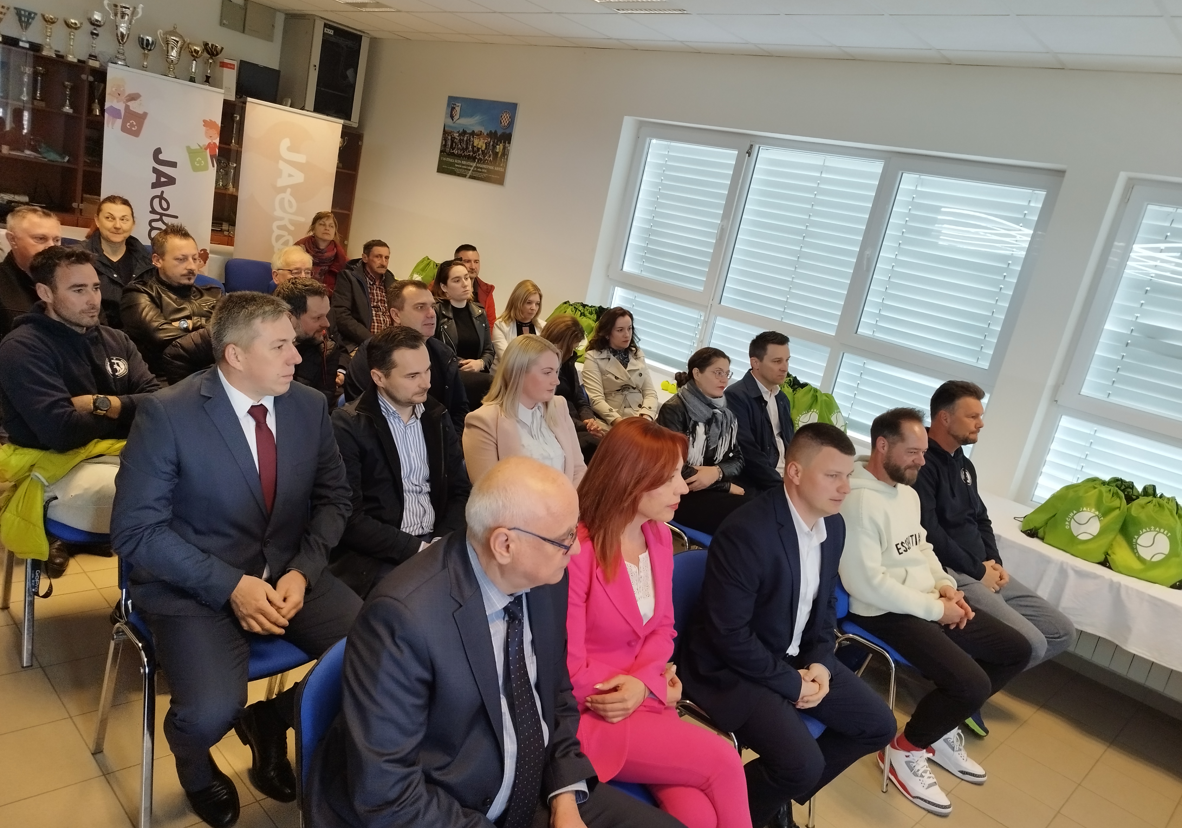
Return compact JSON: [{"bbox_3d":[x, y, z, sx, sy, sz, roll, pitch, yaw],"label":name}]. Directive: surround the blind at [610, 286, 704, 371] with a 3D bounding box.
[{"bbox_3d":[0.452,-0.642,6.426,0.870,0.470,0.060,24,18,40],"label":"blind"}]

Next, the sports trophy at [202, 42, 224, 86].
[{"bbox_3d":[-3.481,-3.172,7.830,0.170,0.450,0.170,24,18,40],"label":"sports trophy"}]

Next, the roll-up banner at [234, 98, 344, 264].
[{"bbox_3d":[-2.672,-1.581,7.455,0.150,2.050,0.860,24,18,40],"label":"roll-up banner"}]

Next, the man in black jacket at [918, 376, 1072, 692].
[{"bbox_3d":[1.562,0.597,3.496,0.790,1.380,0.550,24,18,40],"label":"man in black jacket"}]

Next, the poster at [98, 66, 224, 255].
[{"bbox_3d":[-3.412,-1.575,6.758,0.150,2.070,0.850,24,18,40],"label":"poster"}]

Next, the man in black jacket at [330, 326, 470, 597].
[{"bbox_3d":[-0.576,0.395,2.879,0.820,1.310,0.570,24,18,40],"label":"man in black jacket"}]

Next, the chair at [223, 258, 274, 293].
[{"bbox_3d":[-2.425,-0.675,6.365,0.550,0.820,0.520,24,18,40],"label":"chair"}]

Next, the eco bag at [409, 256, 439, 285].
[{"bbox_3d":[-1.357,-1.132,7.042,0.370,0.330,0.220,24,18,40],"label":"eco bag"}]

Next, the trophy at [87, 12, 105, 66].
[{"bbox_3d":[-4.138,-3.132,7.132,0.135,0.440,0.135,24,18,40],"label":"trophy"}]

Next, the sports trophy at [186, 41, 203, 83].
[{"bbox_3d":[-3.588,-3.143,7.727,0.145,0.400,0.145,24,18,40],"label":"sports trophy"}]

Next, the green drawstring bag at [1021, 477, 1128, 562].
[{"bbox_3d":[2.147,0.432,3.750,0.370,0.330,0.200,24,18,40],"label":"green drawstring bag"}]

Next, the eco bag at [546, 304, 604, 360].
[{"bbox_3d":[-0.069,-0.555,5.804,0.400,0.340,0.260,24,18,40],"label":"eco bag"}]

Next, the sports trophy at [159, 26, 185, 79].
[{"bbox_3d":[-3.561,-3.051,7.264,0.170,0.464,0.235,24,18,40],"label":"sports trophy"}]

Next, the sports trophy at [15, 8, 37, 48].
[{"bbox_3d":[-4.298,-2.926,6.492,0.170,0.300,0.170,24,18,40],"label":"sports trophy"}]

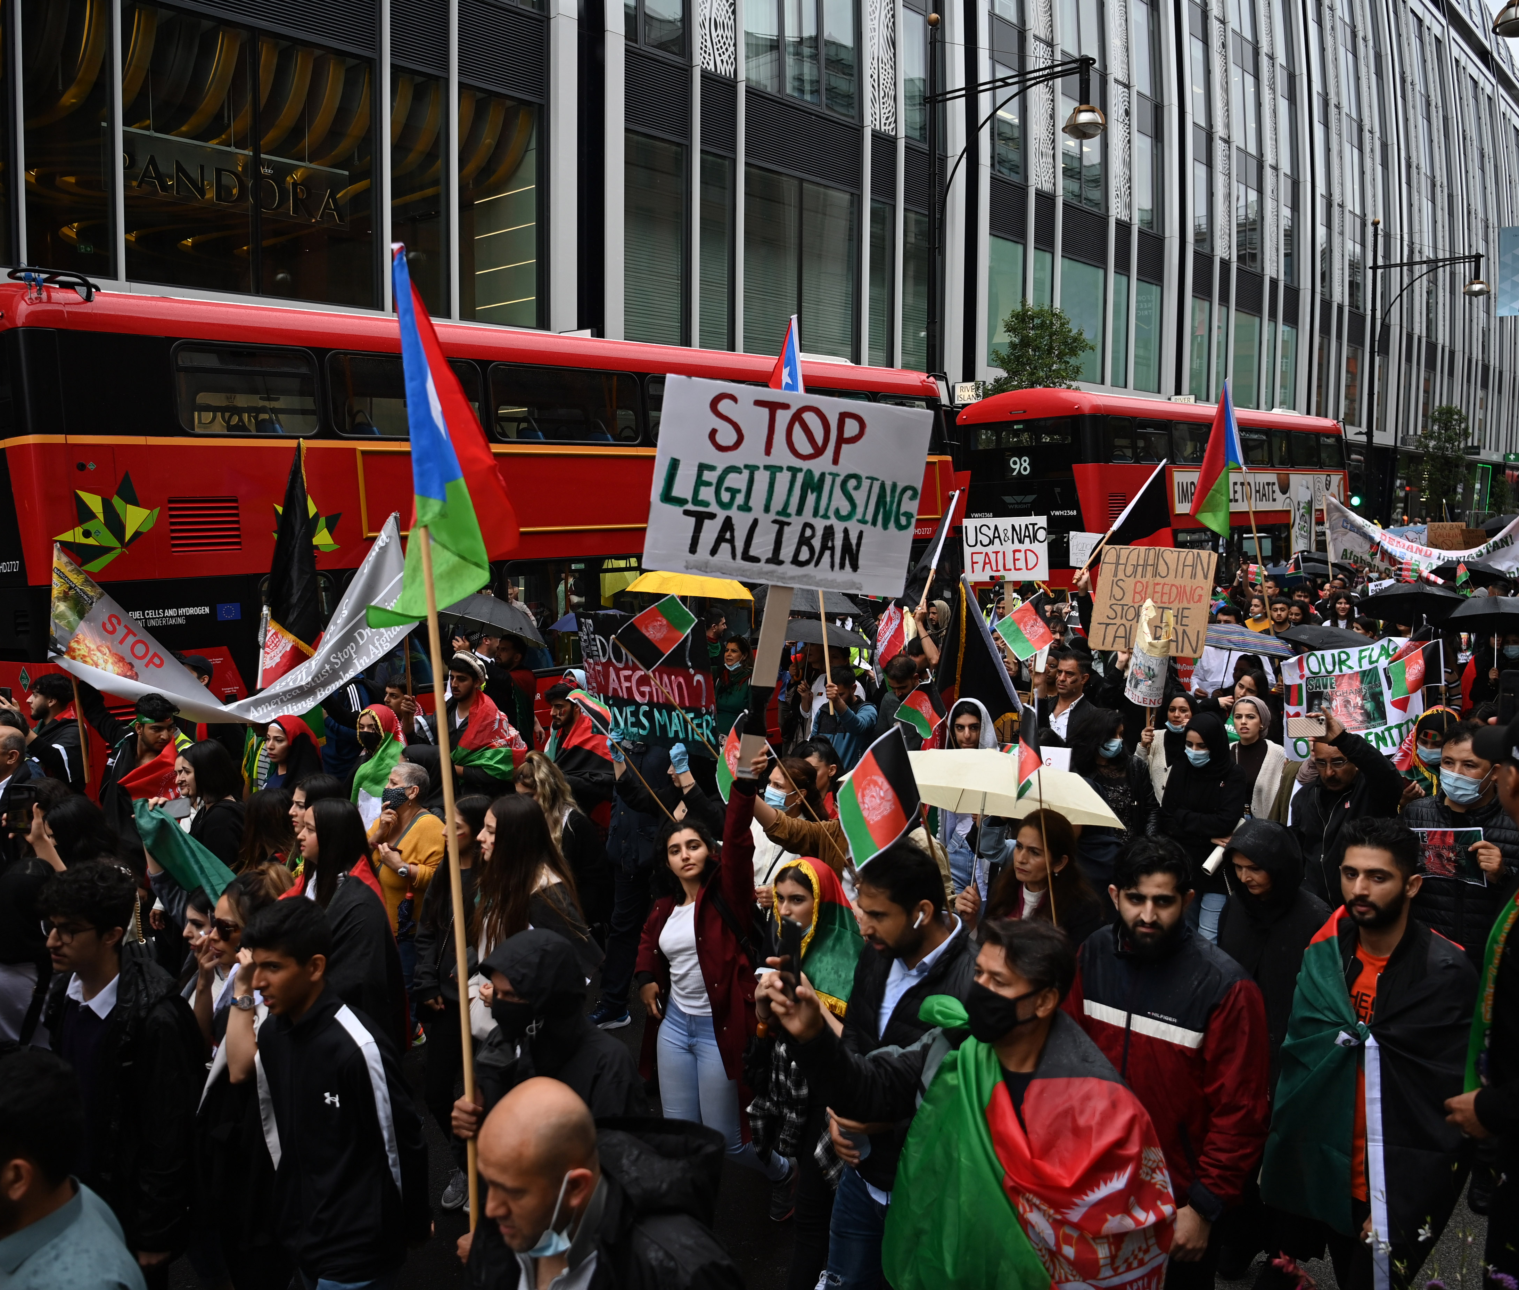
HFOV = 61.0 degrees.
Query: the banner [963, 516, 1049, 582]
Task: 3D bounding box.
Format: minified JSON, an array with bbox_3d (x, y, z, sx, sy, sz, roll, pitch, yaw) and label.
[{"bbox_3d":[1.681,-0.650,8.800,0.570,0.430,0.030,-2,3,16],"label":"banner"}]

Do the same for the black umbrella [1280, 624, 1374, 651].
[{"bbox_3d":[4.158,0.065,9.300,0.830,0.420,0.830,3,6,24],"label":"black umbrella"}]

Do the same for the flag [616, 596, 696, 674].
[{"bbox_3d":[-0.458,-0.047,5.700,0.310,0.220,0.060,-42,3,-4],"label":"flag"}]

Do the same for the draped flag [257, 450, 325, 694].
[{"bbox_3d":[-2.616,-0.414,7.200,0.330,1.400,0.220,-2,6,-23],"label":"draped flag"}]

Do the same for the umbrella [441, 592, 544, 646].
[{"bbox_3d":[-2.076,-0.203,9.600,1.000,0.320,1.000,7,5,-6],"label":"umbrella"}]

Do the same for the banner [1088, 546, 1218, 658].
[{"bbox_3d":[2.290,-0.246,7.500,0.680,0.610,0.030,7,1,16],"label":"banner"}]

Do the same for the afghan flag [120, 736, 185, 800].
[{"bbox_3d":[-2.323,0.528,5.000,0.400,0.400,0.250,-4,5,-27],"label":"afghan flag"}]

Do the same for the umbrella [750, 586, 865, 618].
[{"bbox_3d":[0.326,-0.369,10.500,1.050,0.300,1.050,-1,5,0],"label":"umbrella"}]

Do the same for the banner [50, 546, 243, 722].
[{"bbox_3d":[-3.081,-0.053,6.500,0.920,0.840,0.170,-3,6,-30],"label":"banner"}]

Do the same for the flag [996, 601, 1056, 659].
[{"bbox_3d":[1.382,-0.079,6.700,0.310,0.225,0.060,-36,3,9],"label":"flag"}]

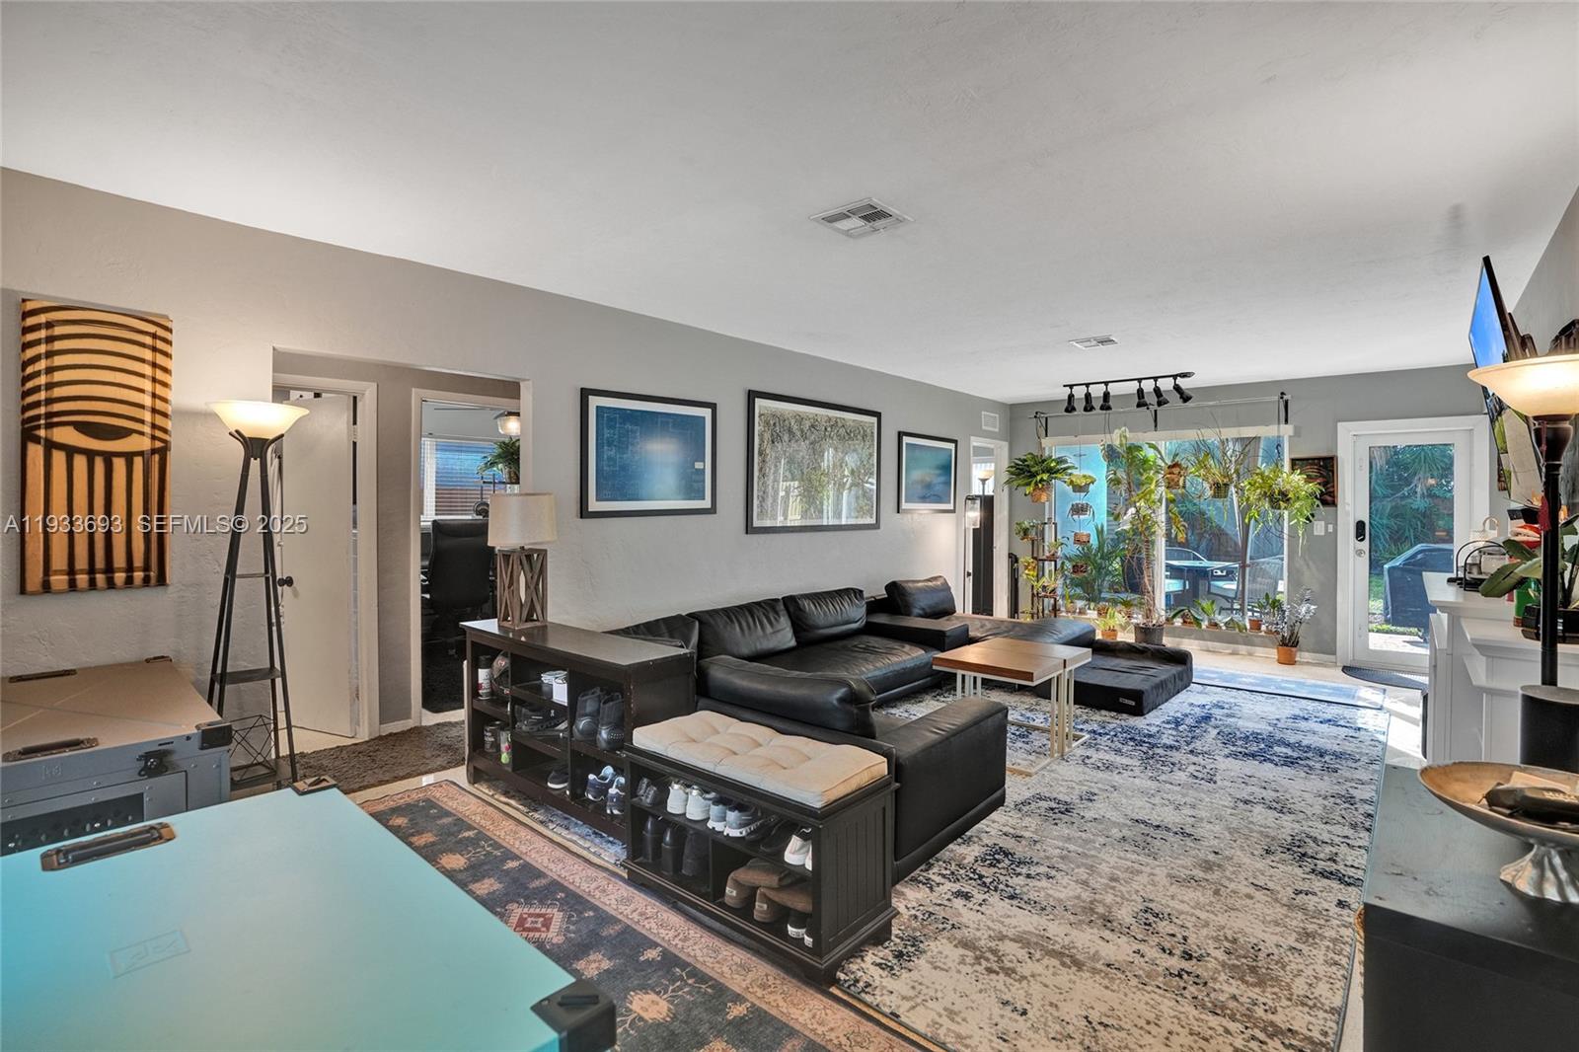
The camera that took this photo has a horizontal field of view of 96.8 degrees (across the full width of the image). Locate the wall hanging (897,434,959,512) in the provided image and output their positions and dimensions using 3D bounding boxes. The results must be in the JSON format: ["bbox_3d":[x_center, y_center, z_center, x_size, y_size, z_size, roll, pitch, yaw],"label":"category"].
[{"bbox_3d":[1.353,-0.486,6.696,0.035,0.735,1.062,1,2,42],"label":"wall hanging"}]

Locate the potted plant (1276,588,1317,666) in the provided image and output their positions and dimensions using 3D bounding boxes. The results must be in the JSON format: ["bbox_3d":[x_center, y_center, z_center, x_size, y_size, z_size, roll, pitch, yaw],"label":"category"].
[{"bbox_3d":[4.416,0.870,6.110,0.365,0.666,0.340,1,2,41],"label":"potted plant"}]

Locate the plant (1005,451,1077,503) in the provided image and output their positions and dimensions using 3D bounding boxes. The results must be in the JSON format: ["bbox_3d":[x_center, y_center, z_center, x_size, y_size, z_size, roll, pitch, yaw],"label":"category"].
[{"bbox_3d":[2.677,-0.518,7.464,0.743,0.564,0.660,1,2,41],"label":"plant"}]

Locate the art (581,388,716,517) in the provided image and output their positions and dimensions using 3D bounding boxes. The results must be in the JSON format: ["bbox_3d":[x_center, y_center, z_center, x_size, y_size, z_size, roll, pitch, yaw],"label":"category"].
[{"bbox_3d":[-0.818,-0.426,4.297,0.035,0.733,1.012,1,2,42],"label":"art"}]

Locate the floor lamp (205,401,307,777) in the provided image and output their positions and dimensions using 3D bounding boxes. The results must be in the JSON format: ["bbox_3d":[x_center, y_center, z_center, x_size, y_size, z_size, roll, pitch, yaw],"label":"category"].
[{"bbox_3d":[-2.091,0.408,2.780,0.420,1.766,0.420,1,2,43],"label":"floor lamp"}]

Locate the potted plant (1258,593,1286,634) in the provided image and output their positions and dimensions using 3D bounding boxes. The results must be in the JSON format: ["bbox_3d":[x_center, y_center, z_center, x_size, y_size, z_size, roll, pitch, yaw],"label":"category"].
[{"bbox_3d":[4.376,0.791,6.365,0.223,0.375,0.200,1,2,41],"label":"potted plant"}]

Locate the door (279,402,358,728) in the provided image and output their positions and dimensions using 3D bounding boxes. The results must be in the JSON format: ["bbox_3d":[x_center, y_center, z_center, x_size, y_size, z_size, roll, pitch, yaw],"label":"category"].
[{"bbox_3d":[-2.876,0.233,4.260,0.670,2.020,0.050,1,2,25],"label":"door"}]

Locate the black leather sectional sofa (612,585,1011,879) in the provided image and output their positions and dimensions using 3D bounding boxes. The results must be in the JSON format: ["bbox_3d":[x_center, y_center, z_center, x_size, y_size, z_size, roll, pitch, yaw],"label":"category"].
[{"bbox_3d":[0.475,0.868,4.163,2.078,0.760,2.730,1,2,42],"label":"black leather sectional sofa"}]

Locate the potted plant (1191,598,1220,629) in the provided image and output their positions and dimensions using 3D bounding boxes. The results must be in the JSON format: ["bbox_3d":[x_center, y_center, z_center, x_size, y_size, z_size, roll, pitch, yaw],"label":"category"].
[{"bbox_3d":[3.972,0.831,6.704,0.260,0.290,0.250,1,2,42],"label":"potted plant"}]

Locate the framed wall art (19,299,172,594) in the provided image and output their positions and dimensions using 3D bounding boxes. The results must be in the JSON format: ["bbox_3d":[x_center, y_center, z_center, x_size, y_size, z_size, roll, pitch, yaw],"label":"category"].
[{"bbox_3d":[-2.593,-0.284,2.637,0.030,1.053,0.399,1,2,43],"label":"framed wall art"}]

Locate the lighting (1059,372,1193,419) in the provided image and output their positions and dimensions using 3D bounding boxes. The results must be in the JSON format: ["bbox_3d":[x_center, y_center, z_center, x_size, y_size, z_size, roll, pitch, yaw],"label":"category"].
[{"bbox_3d":[3.109,-1.209,6.478,1.120,0.280,0.180,1,2,39],"label":"lighting"}]

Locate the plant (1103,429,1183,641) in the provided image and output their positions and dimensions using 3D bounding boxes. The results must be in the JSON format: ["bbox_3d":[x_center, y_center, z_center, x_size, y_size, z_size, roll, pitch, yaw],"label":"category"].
[{"bbox_3d":[3.464,0.130,6.877,0.728,2.169,0.660,1,2,41],"label":"plant"}]

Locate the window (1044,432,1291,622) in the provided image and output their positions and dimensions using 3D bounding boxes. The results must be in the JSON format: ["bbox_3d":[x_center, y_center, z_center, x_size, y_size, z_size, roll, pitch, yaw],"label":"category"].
[{"bbox_3d":[3.648,-0.008,6.981,2.159,1.711,0.130,1,2,42],"label":"window"}]

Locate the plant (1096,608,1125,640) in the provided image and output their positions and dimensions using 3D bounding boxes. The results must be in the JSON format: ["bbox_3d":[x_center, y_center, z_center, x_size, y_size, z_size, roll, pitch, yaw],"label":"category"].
[{"bbox_3d":[3.160,0.988,6.899,0.290,0.370,0.290,1,2,42],"label":"plant"}]

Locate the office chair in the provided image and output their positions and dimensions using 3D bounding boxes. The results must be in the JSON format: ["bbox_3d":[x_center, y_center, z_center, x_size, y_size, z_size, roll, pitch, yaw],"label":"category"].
[{"bbox_3d":[-3.080,0.563,6.573,0.660,1.223,0.680,-1,2,-35],"label":"office chair"}]

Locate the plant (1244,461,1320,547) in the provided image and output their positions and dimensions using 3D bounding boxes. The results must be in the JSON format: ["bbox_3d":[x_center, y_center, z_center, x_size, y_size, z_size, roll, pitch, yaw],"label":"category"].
[{"bbox_3d":[4.252,-0.191,6.046,0.643,0.701,0.600,1,2,41],"label":"plant"}]

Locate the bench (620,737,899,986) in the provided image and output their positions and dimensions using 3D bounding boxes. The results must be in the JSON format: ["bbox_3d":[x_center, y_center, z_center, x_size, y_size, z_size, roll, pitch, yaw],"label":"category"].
[{"bbox_3d":[-0.134,1.003,2.394,0.930,0.584,0.373,1,2,41],"label":"bench"}]

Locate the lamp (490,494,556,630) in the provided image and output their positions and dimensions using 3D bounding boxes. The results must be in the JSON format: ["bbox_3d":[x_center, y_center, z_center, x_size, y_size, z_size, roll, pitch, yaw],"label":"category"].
[{"bbox_3d":[-1.324,0.162,3.501,0.310,0.667,0.300,1,2,42],"label":"lamp"}]

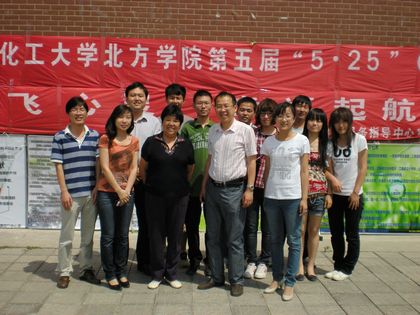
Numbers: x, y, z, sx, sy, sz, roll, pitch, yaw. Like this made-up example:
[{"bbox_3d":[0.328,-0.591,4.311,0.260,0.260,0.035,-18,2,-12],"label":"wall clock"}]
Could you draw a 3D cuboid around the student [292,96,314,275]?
[{"bbox_3d":[0.928,0.255,5.386,0.470,1.746,0.320,2,5,8],"label":"student"}]

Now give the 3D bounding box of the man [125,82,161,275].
[{"bbox_3d":[-0.666,0.212,5.152,0.490,1.800,0.310,1,5,-6],"label":"man"}]

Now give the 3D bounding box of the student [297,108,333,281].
[{"bbox_3d":[0.983,0.350,5.049,0.410,1.610,0.290,1,5,3],"label":"student"}]

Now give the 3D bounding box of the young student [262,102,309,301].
[{"bbox_3d":[0.656,0.361,4.636,0.430,1.650,0.330,2,5,10],"label":"young student"}]

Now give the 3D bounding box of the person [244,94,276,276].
[{"bbox_3d":[0.502,0.296,5.101,0.440,1.697,0.300,2,5,5],"label":"person"}]

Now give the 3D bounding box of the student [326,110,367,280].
[{"bbox_3d":[1.300,0.343,5.083,0.430,1.630,0.300,3,5,17],"label":"student"}]

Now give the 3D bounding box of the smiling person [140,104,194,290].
[{"bbox_3d":[-0.375,0.345,4.772,0.490,1.621,0.310,1,5,-3],"label":"smiling person"}]

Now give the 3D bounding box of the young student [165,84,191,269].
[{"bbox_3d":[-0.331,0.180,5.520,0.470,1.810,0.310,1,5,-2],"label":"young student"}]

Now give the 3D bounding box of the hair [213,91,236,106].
[{"bbox_3d":[0.136,-0.508,4.680,0.180,0.165,0.200,2,5,6],"label":"hair"}]

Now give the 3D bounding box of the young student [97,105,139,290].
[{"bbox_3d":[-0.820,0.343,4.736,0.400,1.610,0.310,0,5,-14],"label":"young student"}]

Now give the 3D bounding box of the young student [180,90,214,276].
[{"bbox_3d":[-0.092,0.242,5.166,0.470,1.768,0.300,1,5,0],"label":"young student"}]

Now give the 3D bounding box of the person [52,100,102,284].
[{"bbox_3d":[-1.199,0.300,4.777,0.460,1.673,0.330,0,5,-10],"label":"person"}]

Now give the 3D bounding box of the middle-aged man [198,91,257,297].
[{"bbox_3d":[0.159,0.298,4.725,0.510,1.745,0.350,2,5,10],"label":"middle-aged man"}]

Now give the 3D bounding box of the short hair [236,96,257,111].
[{"bbox_3d":[0.355,-0.511,5.150,0.190,0.150,0.210,2,5,8],"label":"short hair"}]

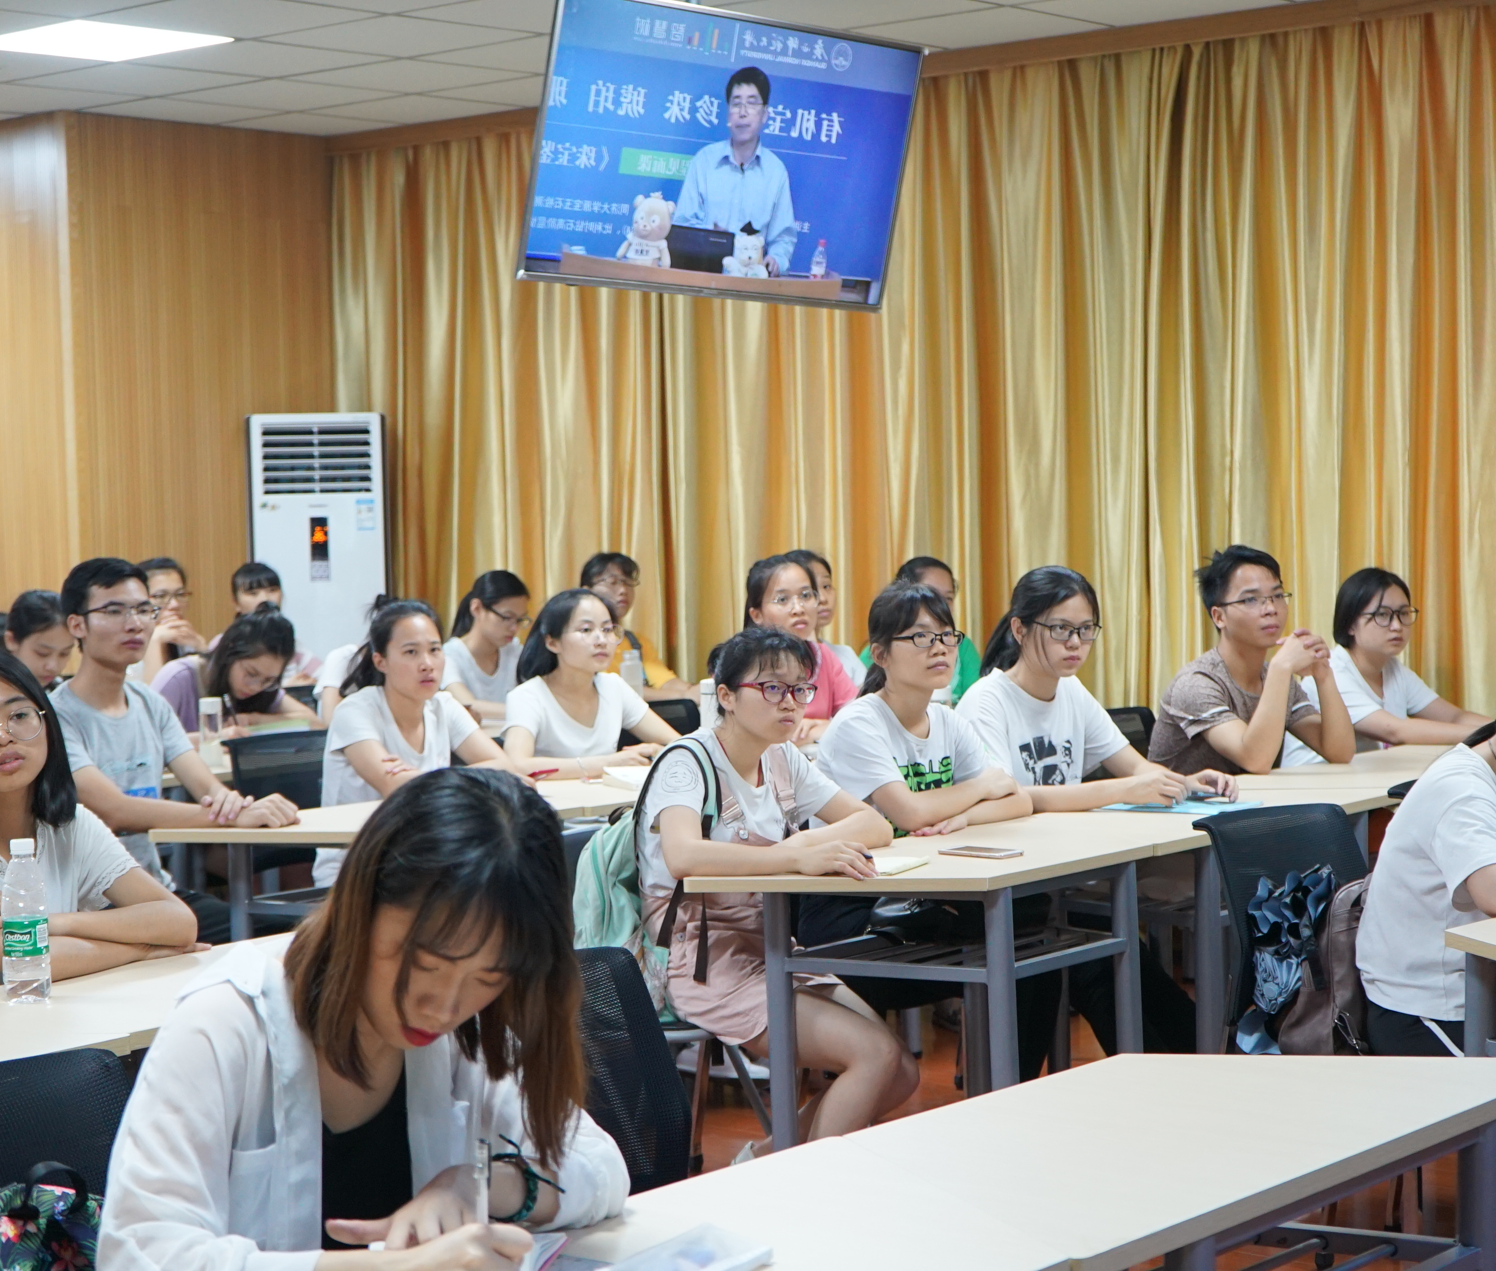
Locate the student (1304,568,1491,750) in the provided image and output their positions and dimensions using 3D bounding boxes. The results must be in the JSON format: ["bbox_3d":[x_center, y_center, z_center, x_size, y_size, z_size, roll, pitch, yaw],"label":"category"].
[{"bbox_3d":[1.850,0.435,7.929,0.480,1.230,0.760,-4,4,-44],"label":"student"}]

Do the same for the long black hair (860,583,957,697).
[{"bbox_3d":[0.339,0.006,5.950,0.220,0.240,0.180,2,5,43],"label":"long black hair"}]

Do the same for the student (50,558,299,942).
[{"bbox_3d":[-1.354,0.511,6.567,0.800,1.350,0.530,1,3,37],"label":"student"}]

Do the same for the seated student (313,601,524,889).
[{"bbox_3d":[-0.839,0.535,7.071,0.480,1.230,0.760,-4,4,-44],"label":"seated student"}]

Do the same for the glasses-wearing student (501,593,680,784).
[{"bbox_3d":[-0.396,0.499,7.617,0.480,1.230,0.760,-4,4,-42],"label":"glasses-wearing student"}]

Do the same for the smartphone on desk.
[{"bbox_3d":[0.461,0.426,5.494,0.152,0.009,0.076,1,5,37],"label":"smartphone on desk"}]

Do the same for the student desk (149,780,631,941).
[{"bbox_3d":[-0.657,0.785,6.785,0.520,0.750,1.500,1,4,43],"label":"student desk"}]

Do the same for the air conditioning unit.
[{"bbox_3d":[-1.537,0.068,10.107,0.505,1.734,0.330,-2,4,-5],"label":"air conditioning unit"}]

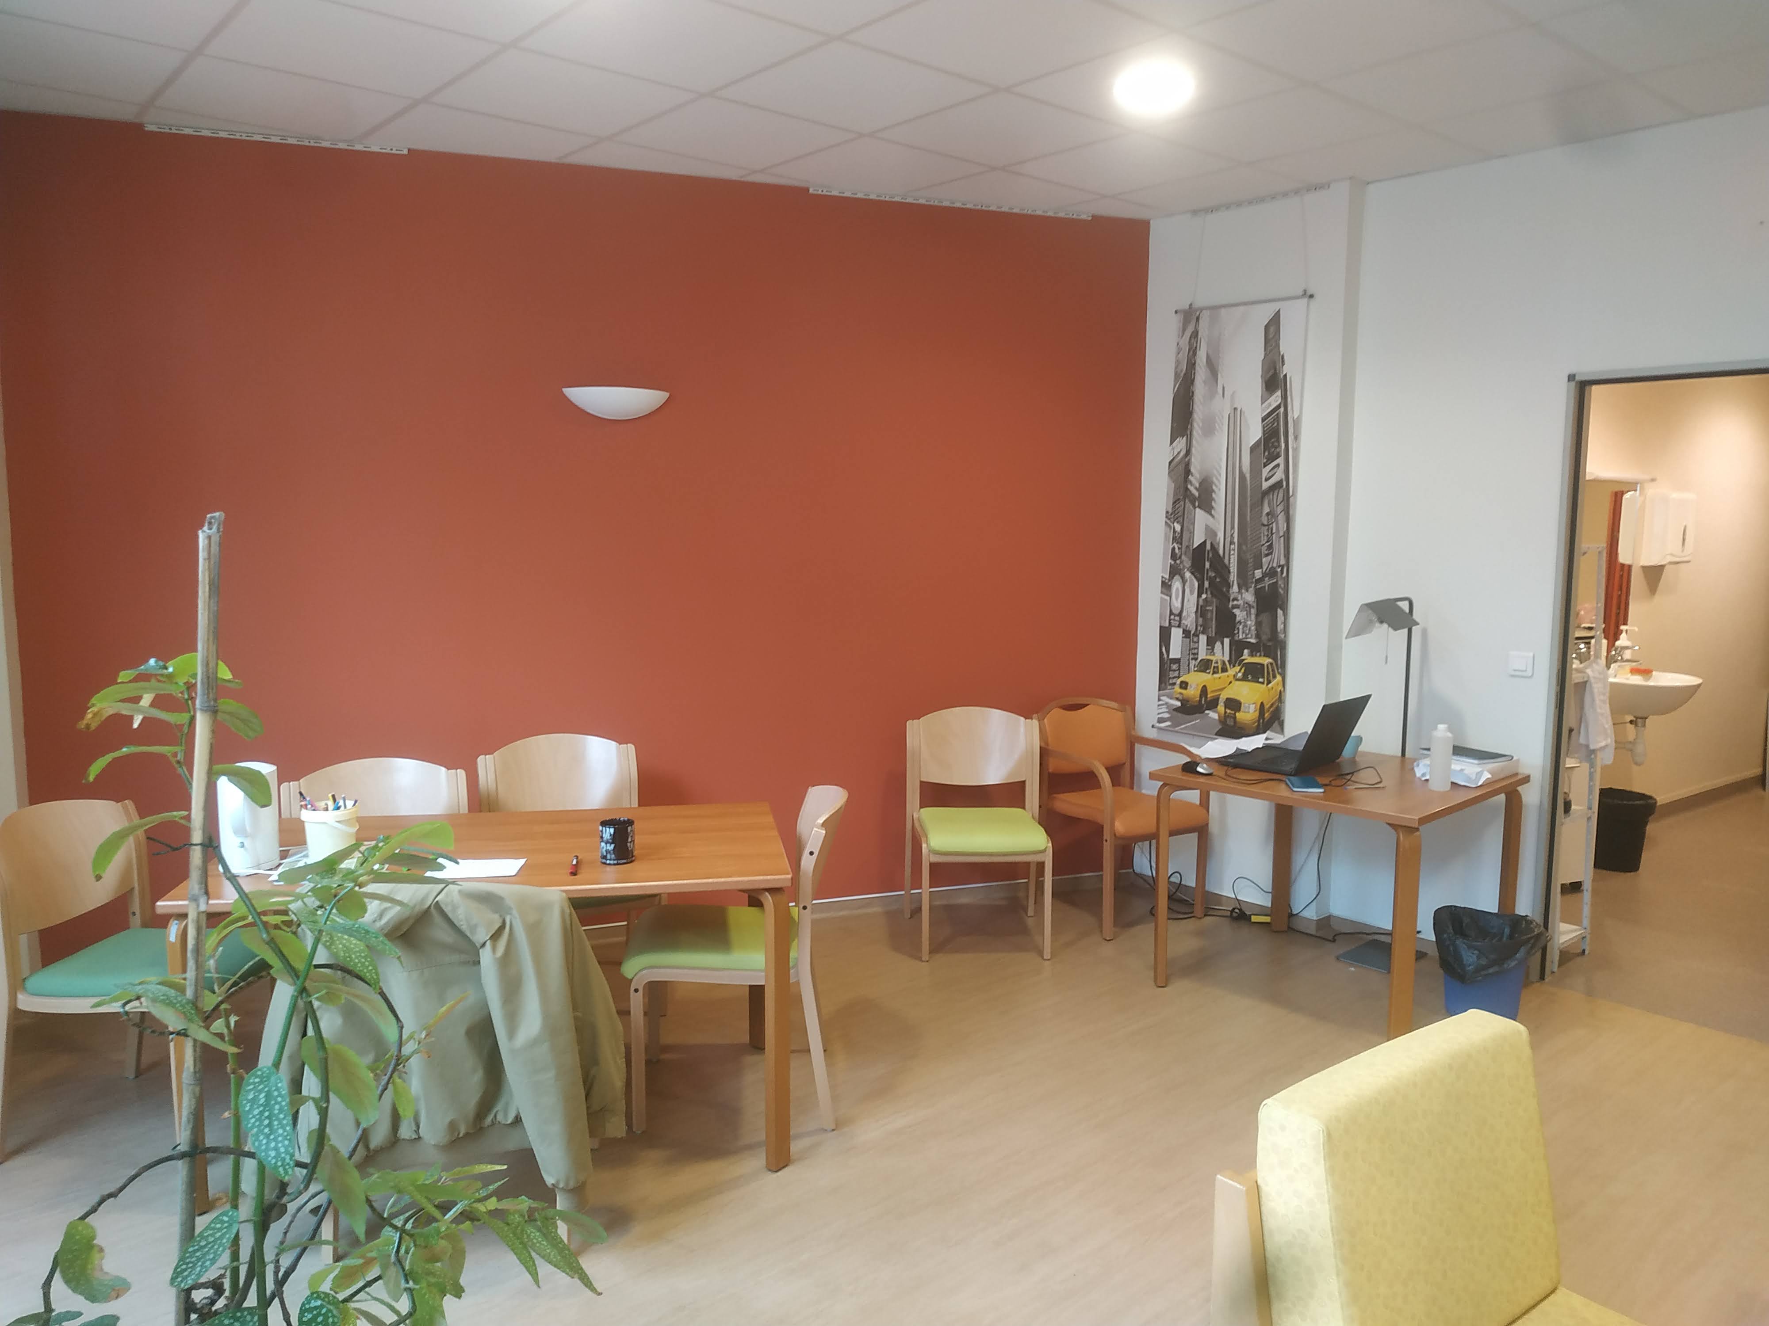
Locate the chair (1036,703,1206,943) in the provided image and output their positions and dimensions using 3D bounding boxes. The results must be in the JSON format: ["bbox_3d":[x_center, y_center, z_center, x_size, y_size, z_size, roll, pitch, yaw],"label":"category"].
[{"bbox_3d":[0.936,0.588,4.939,0.555,0.855,0.540,-4,8,-33],"label":"chair"}]

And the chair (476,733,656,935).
[{"bbox_3d":[-1.019,0.691,3.995,0.510,0.850,0.575,-2,7,-22],"label":"chair"}]

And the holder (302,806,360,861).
[{"bbox_3d":[-1.355,0.417,2.995,0.130,0.131,0.130,-3,7,-25],"label":"holder"}]

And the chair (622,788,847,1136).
[{"bbox_3d":[-0.392,0.763,3.349,0.580,0.855,0.510,0,6,-3],"label":"chair"}]

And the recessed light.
[{"bbox_3d":[0.744,-1.576,3.376,0.206,0.034,0.206,-6,10,-40],"label":"recessed light"}]

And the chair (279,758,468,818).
[{"bbox_3d":[-1.490,0.758,3.622,0.514,0.843,0.529,-3,8,-20],"label":"chair"}]

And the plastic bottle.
[{"bbox_3d":[1.799,0.299,3.952,0.071,0.204,0.071,-6,10,-40],"label":"plastic bottle"}]

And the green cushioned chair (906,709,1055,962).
[{"bbox_3d":[0.355,0.629,4.627,0.514,0.843,0.529,0,8,-3],"label":"green cushioned chair"}]

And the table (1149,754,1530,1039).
[{"bbox_3d":[1.530,0.738,4.157,0.911,0.735,0.895,-6,9,-44],"label":"table"}]

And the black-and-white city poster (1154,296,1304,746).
[{"bbox_3d":[1.341,-0.541,4.807,0.020,1.686,0.613,-6,10,-40],"label":"black-and-white city poster"}]

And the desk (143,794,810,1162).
[{"bbox_3d":[-0.959,0.837,3.192,1.372,0.741,0.793,-1,6,-9],"label":"desk"}]

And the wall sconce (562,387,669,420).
[{"bbox_3d":[-0.929,-0.909,4.290,0.372,0.103,0.108,-3,8,-20],"label":"wall sconce"}]

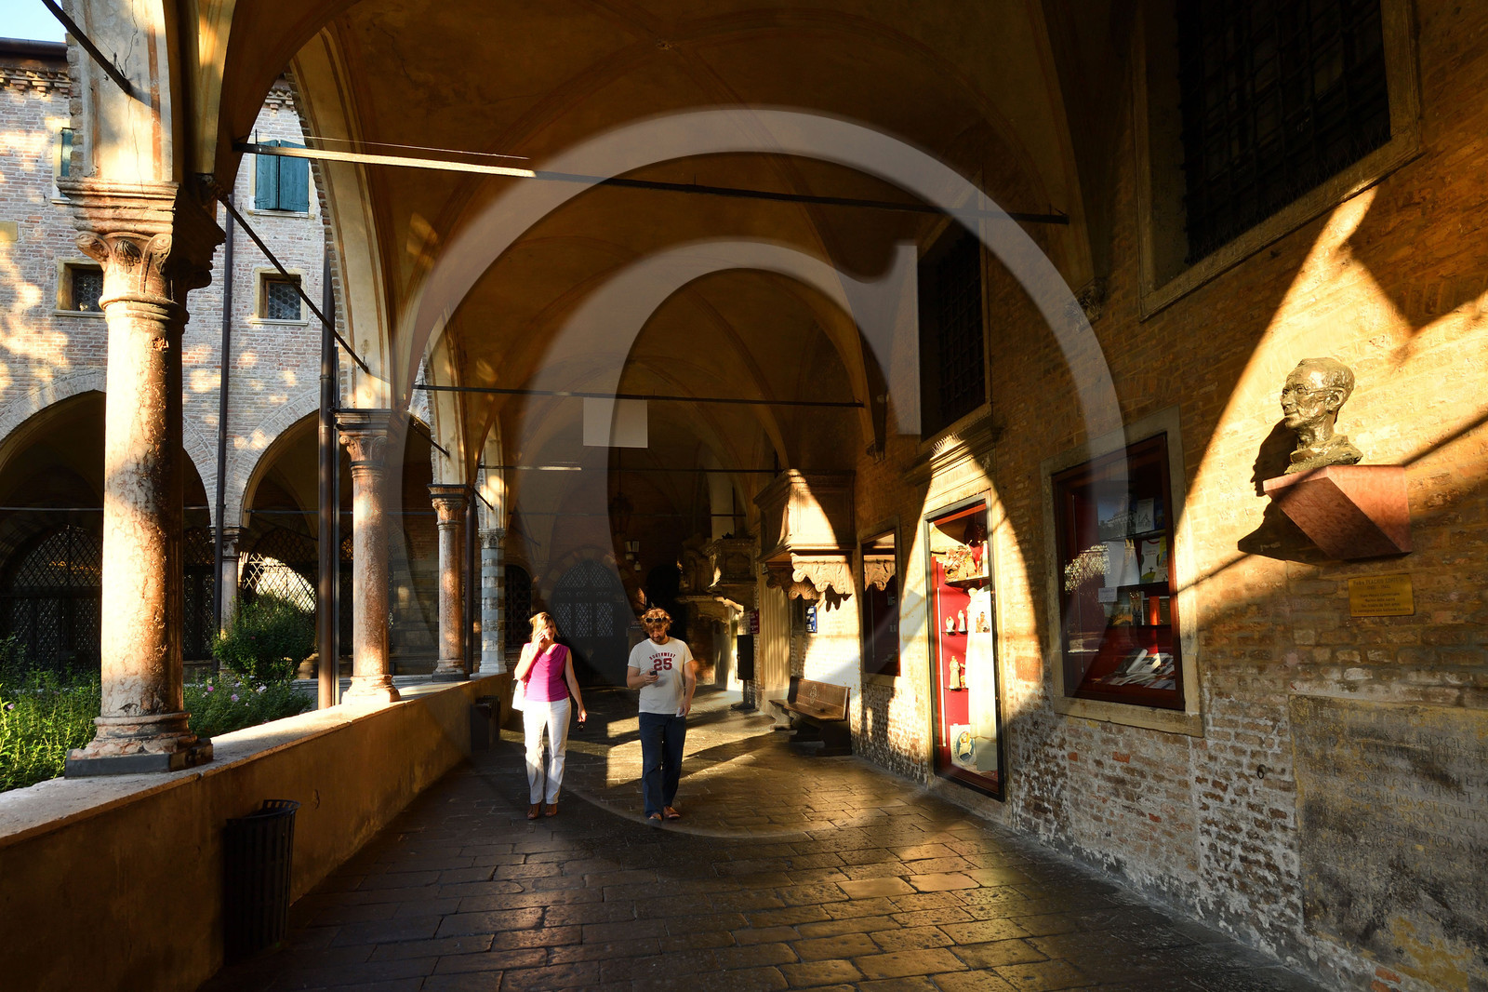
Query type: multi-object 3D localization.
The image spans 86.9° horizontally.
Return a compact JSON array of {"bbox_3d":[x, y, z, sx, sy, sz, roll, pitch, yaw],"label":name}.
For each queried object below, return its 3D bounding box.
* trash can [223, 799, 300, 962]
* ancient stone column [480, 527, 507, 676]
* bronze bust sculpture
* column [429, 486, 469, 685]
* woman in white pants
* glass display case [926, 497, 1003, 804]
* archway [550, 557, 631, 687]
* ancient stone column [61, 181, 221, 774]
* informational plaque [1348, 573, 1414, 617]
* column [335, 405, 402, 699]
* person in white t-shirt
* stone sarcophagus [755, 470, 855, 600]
[{"bbox_3d":[-2.404,1.932,3.998,0.250,0.680,0.440,0,-6,-11],"label":"trash can"},{"bbox_3d":[-4.153,1.714,13.000,0.390,2.450,0.390,0,-6,-9],"label":"ancient stone column"},{"bbox_3d":[2.221,-0.292,3.041,0.250,0.430,0.240,-1,-6,1],"label":"bronze bust sculpture"},{"bbox_3d":[-3.723,1.073,9.900,0.400,2.460,0.400,0,-6,-9],"label":"column"},{"bbox_3d":[-1.582,1.748,6.420,0.570,1.650,0.370,1,-6,-13],"label":"woman in white pants"},{"bbox_3d":[1.990,1.345,7.200,0.220,2.530,1.270,0,-6,-9],"label":"glass display case"},{"bbox_3d":[-4.290,3.494,22.000,2.220,3.550,0.400,0,-6,-9],"label":"archway"},{"bbox_3d":[-2.897,-0.057,3.796,0.490,2.720,0.490,0,-6,-11],"label":"ancient stone column"},{"bbox_3d":[2.441,0.385,3.019,0.012,0.150,0.240,0,-6,-11],"label":"informational plaque"},{"bbox_3d":[-3.253,0.503,6.820,0.400,2.520,0.400,0,-6,-9],"label":"column"},{"bbox_3d":[-0.675,1.720,6.330,0.550,1.720,0.420,0,-6,-8],"label":"person in white t-shirt"},{"bbox_3d":[0.738,0.561,9.784,0.820,1.420,1.800,0,-6,-11],"label":"stone sarcophagus"}]

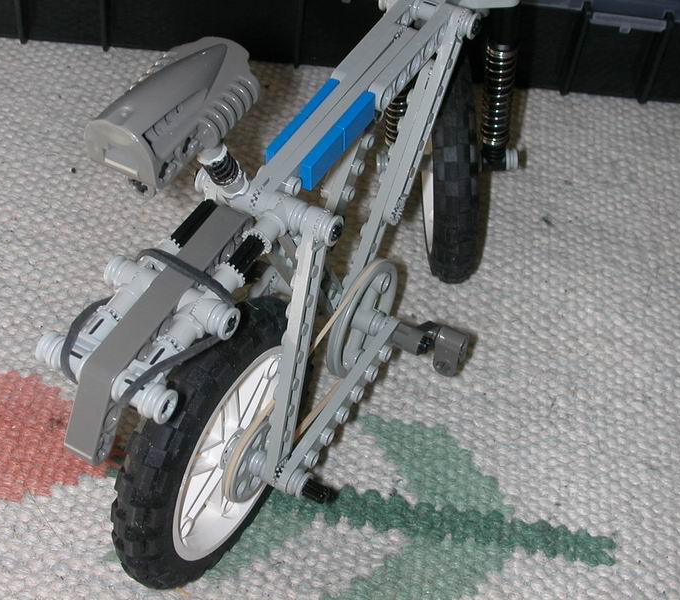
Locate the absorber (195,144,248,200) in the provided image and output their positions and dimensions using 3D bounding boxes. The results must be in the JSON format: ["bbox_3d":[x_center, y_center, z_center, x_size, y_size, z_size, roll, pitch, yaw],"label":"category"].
[{"bbox_3d":[-0.027,-0.029,0.255,0.008,0.018,0.008,-4,67,10],"label":"absorber"}]

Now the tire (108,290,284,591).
[{"bbox_3d":[-0.031,0.038,0.299,0.015,0.082,0.082,23,46,20],"label":"tire"}]

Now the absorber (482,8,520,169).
[{"bbox_3d":[0.050,-0.068,0.359,0.009,0.074,0.009,-3,54,3],"label":"absorber"}]

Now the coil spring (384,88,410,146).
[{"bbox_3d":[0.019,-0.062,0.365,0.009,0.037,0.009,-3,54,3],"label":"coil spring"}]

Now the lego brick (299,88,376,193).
[{"bbox_3d":[0.000,-0.040,0.281,0.003,0.008,0.032,23,52,20],"label":"lego brick"}]

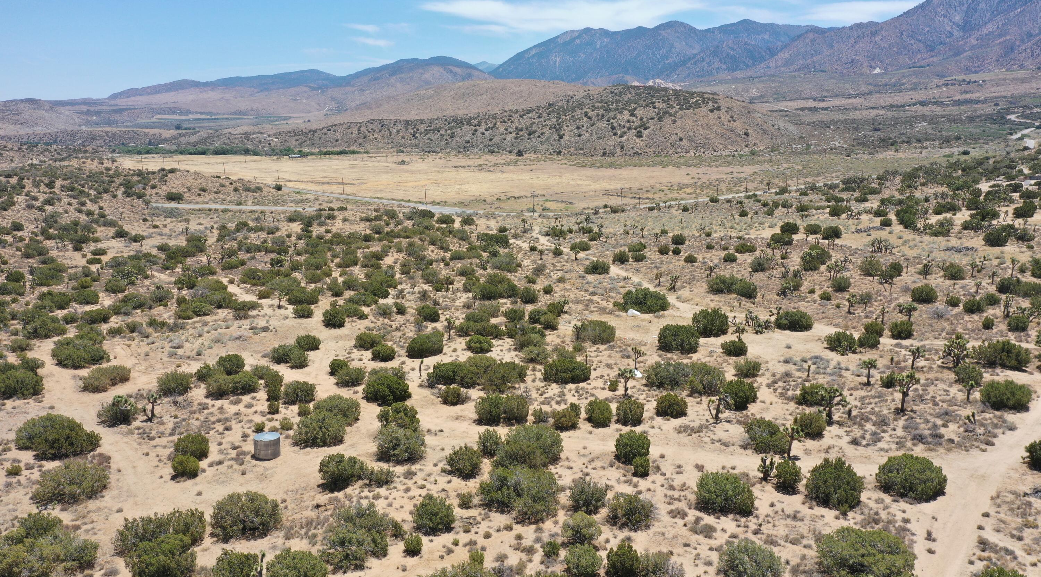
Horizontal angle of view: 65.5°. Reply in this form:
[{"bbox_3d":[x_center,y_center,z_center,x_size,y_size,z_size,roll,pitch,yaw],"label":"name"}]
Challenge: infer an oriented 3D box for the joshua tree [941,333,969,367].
[{"bbox_3d":[70.270,10.130,130.390,4.110,4.940,3.910,6,12,29],"label":"joshua tree"}]

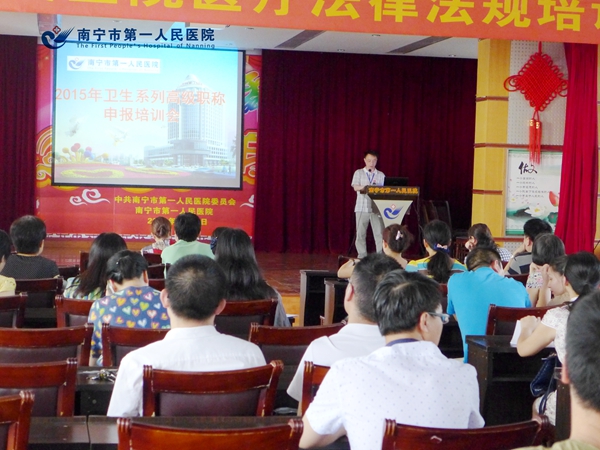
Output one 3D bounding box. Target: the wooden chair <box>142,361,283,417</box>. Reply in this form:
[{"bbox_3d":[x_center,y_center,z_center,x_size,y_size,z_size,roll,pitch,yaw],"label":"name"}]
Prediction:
[{"bbox_3d":[-0.367,0.901,4.086,0.460,0.950,0.550,1,2,-19],"label":"wooden chair"}]

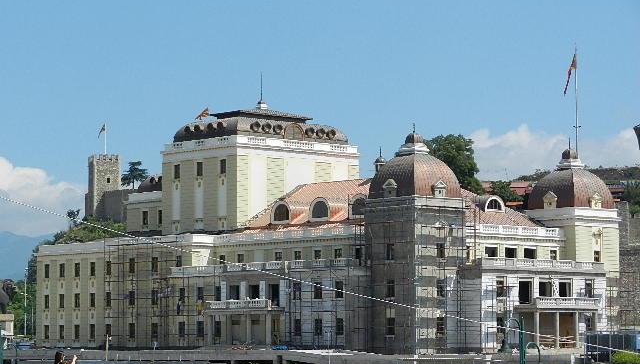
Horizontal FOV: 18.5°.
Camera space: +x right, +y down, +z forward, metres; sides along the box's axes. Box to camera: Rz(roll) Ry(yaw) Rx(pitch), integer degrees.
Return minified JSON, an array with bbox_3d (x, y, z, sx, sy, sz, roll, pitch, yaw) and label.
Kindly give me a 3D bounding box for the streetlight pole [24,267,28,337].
[{"bbox_3d":[-37.377,15.751,249.577,0.800,9.853,0.500,0,-5,0],"label":"streetlight pole"}]

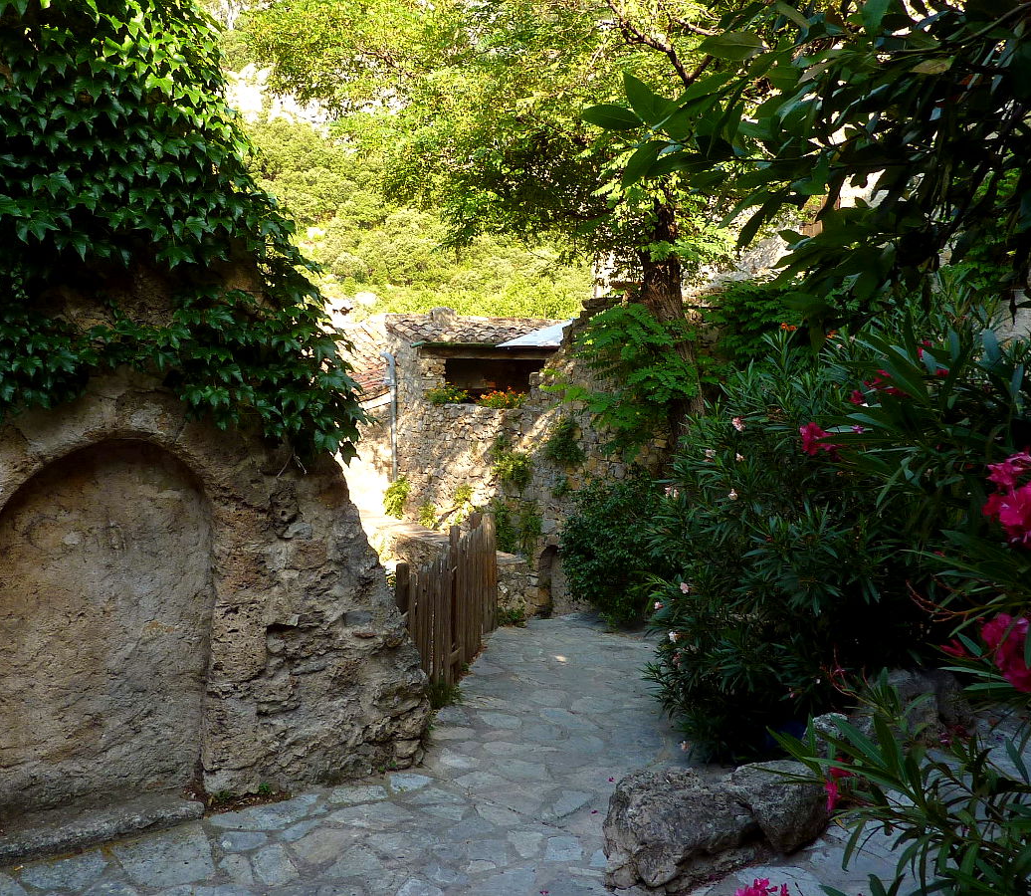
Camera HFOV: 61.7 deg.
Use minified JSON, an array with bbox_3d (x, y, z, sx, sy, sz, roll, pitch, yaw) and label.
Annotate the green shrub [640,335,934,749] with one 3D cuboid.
[{"bbox_3d":[1.780,0.500,5.500,1.850,2.450,1.700,0,-1,6],"label":"green shrub"}]

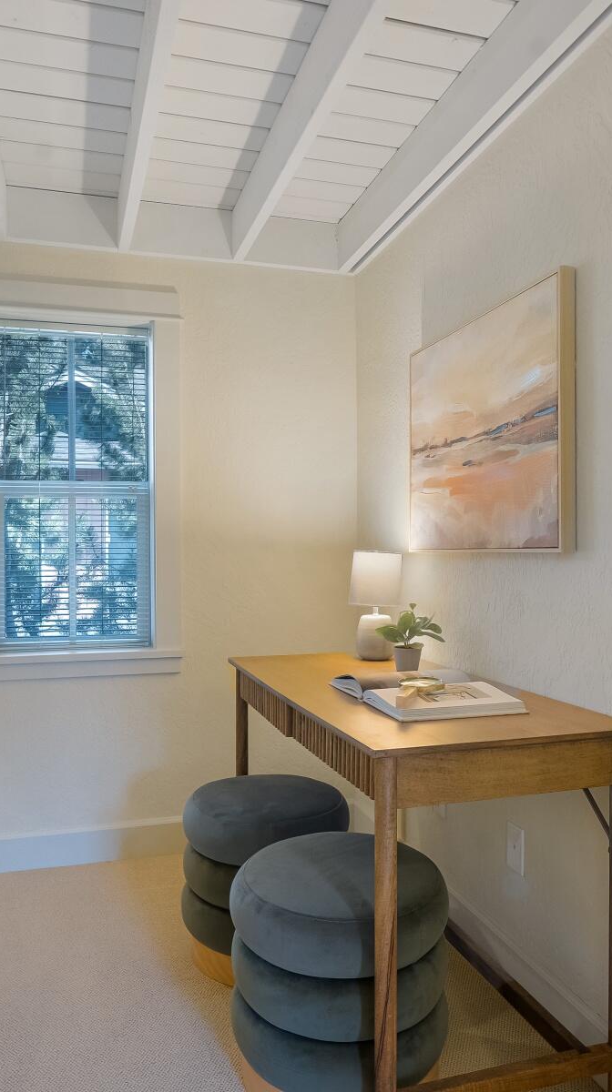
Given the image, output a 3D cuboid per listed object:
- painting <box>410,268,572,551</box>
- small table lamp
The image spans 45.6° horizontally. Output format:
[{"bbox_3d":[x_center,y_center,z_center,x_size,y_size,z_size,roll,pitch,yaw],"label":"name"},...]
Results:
[{"bbox_3d":[0.455,-0.286,1.922,0.042,0.611,0.748,0,0,-17],"label":"painting"},{"bbox_3d":[0.210,0.179,2.199,0.164,0.321,0.164,0,0,0],"label":"small table lamp"}]

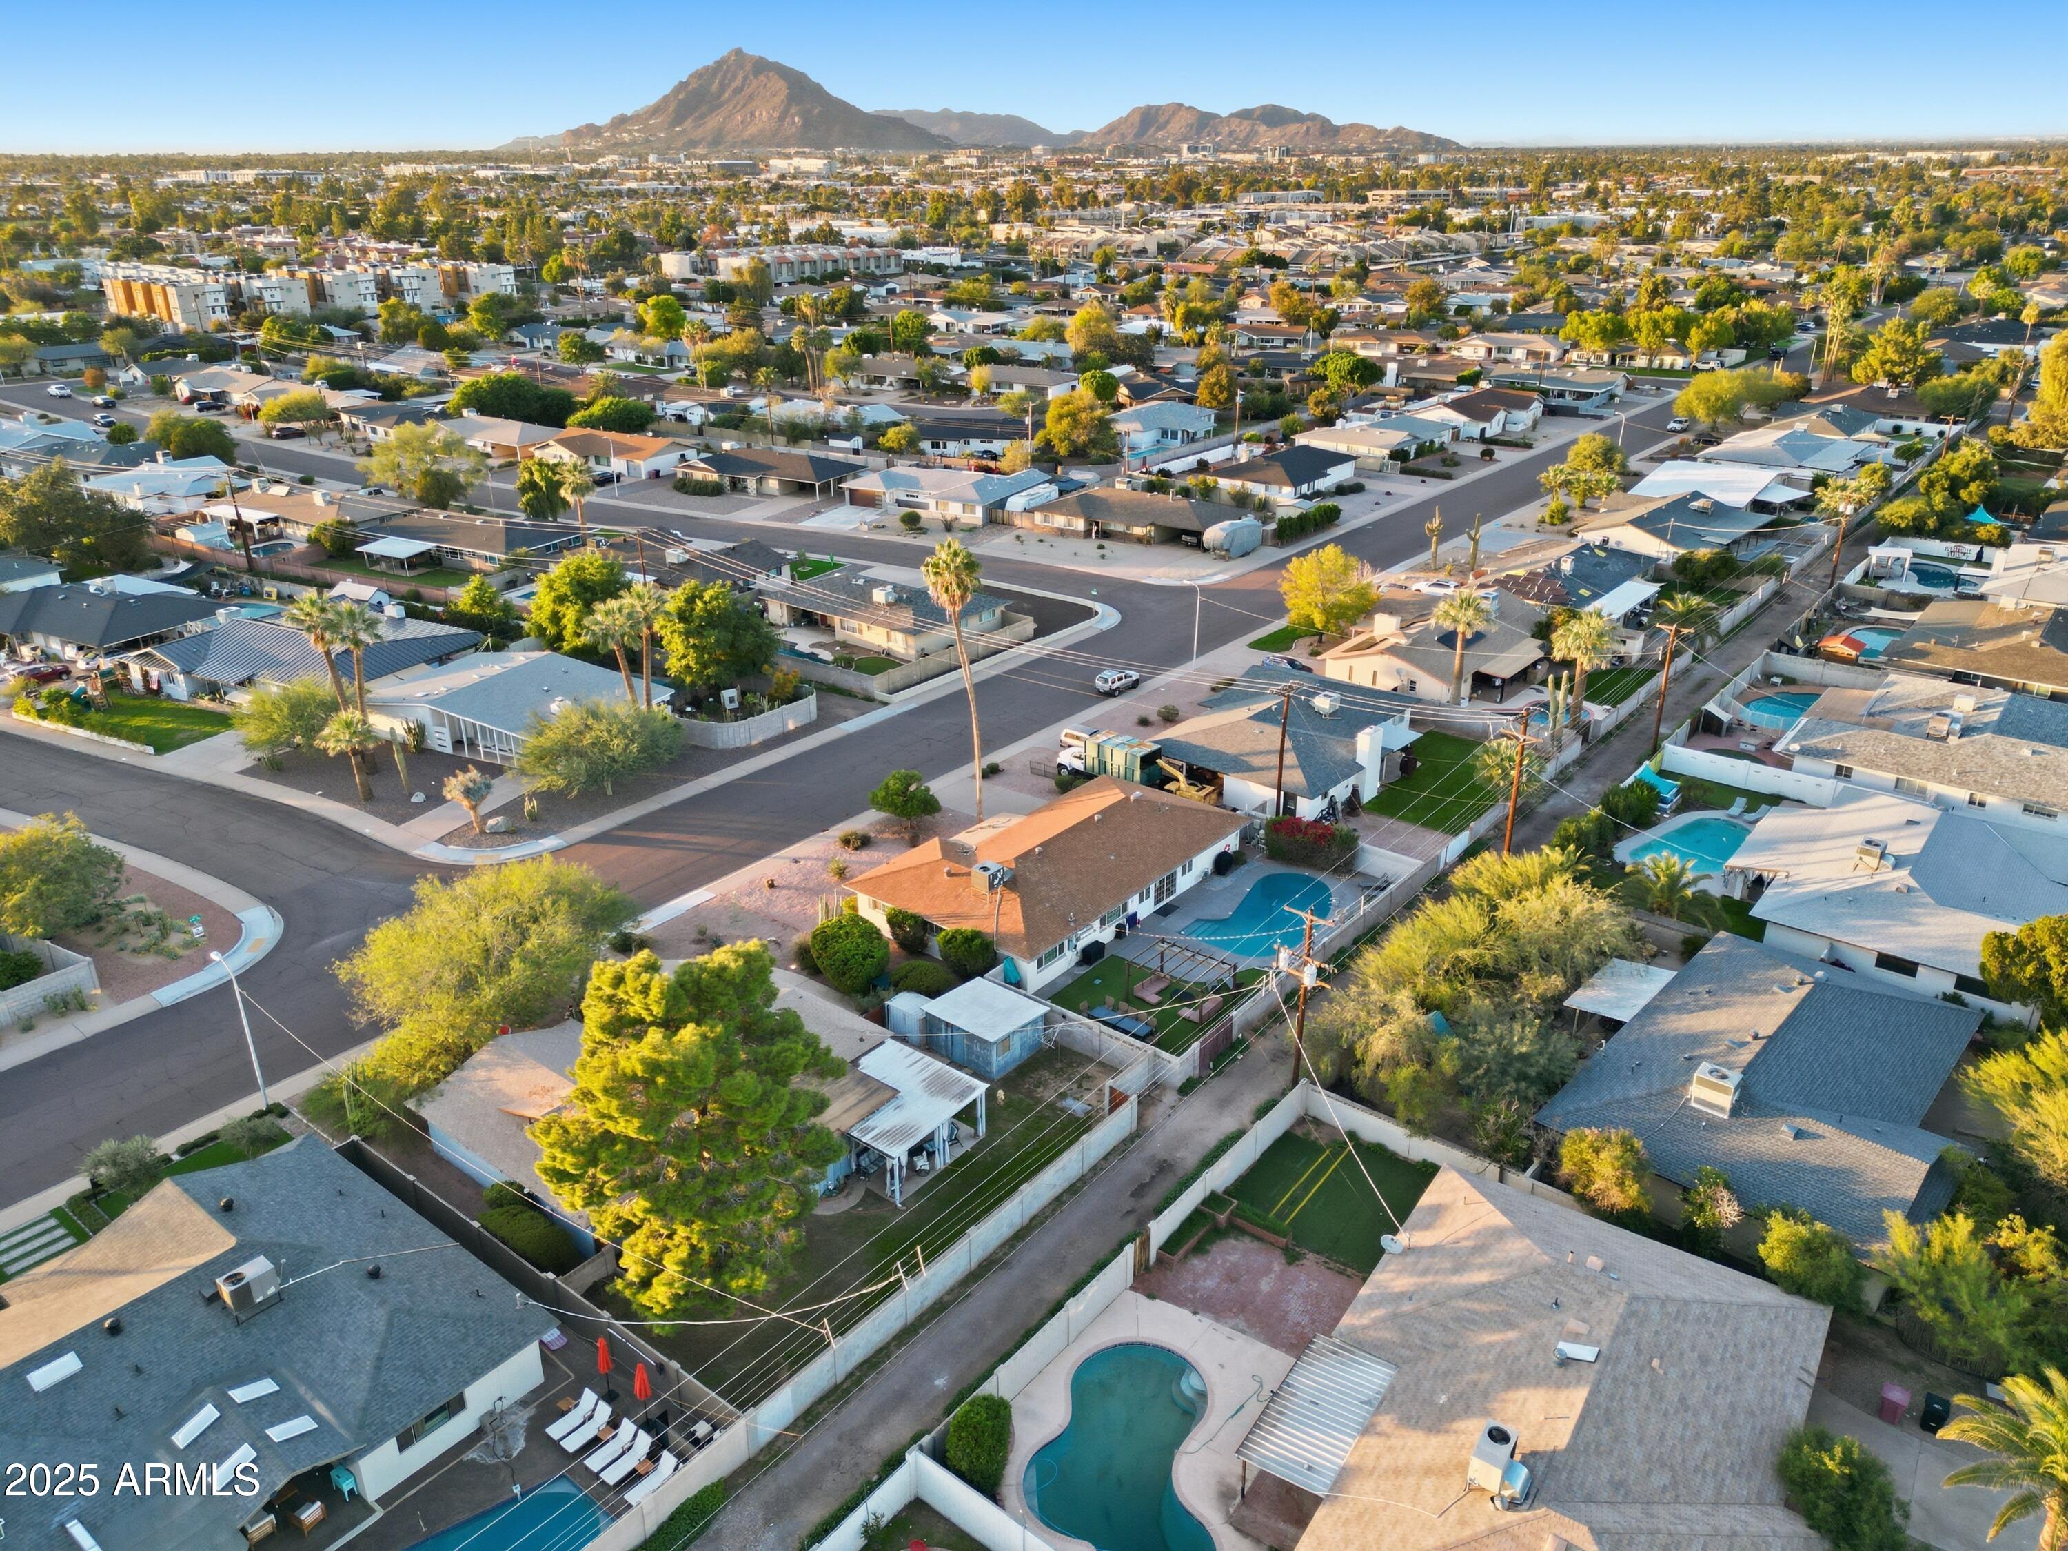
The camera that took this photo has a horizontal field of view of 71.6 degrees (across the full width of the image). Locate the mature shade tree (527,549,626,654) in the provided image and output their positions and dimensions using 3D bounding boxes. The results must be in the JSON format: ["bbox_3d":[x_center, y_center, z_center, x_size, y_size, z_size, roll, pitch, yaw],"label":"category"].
[{"bbox_3d":[-40.158,-14.753,124.140,8.600,9.720,8.400,0,24,0],"label":"mature shade tree"}]

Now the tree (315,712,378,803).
[{"bbox_3d":[-45.331,-1.204,95.849,4.500,6.500,4.500,18,30,35],"label":"tree"}]

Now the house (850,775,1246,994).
[{"bbox_3d":[1.476,4.898,85.910,13.500,4.050,22.200,18,30,36],"label":"house"}]

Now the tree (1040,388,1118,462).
[{"bbox_3d":[6.402,-50.420,205.439,11.200,9.360,10.600,0,24,0],"label":"tree"}]

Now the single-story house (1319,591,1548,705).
[{"bbox_3d":[35.657,-11.556,122.819,15.621,4.200,24.975,17,29,35],"label":"single-story house"}]

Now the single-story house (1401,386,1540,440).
[{"bbox_3d":[69.976,-57.448,225.387,13.800,4.200,24.365,18,30,36],"label":"single-story house"}]

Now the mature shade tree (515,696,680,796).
[{"bbox_3d":[-29.780,-1.982,98.530,11.000,6.600,9.800,17,29,35],"label":"mature shade tree"}]

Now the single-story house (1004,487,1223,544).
[{"bbox_3d":[11.659,-28.023,154.065,21.500,4.600,11.500,13,27,28],"label":"single-story house"}]

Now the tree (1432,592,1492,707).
[{"bbox_3d":[33.860,-9.946,112.711,4.600,9.300,4.600,17,29,35],"label":"tree"}]

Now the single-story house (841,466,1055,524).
[{"bbox_3d":[-11.009,-36.254,179.622,21.051,4.300,16.615,12,27,26],"label":"single-story house"}]

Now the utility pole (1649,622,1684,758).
[{"bbox_3d":[45.283,-5.981,102.685,2.300,10.100,0.400,18,30,36],"label":"utility pole"}]

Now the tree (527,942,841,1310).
[{"bbox_3d":[-12.823,13.609,53.864,11.200,14.000,11.200,-7,25,-15],"label":"tree"}]

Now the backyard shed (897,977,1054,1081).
[{"bbox_3d":[-2.398,12.491,70.722,4.700,2.350,3.900,18,30,36],"label":"backyard shed"}]

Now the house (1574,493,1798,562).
[{"bbox_3d":[70.814,-27.689,159.359,17.164,4.400,23.336,17,29,35],"label":"house"}]

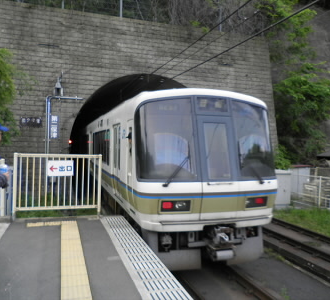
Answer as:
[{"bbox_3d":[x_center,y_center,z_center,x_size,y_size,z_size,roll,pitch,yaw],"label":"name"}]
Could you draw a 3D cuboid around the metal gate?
[{"bbox_3d":[-2.175,0.737,6.389,1.720,1.320,0.075,2,0,-18],"label":"metal gate"}]

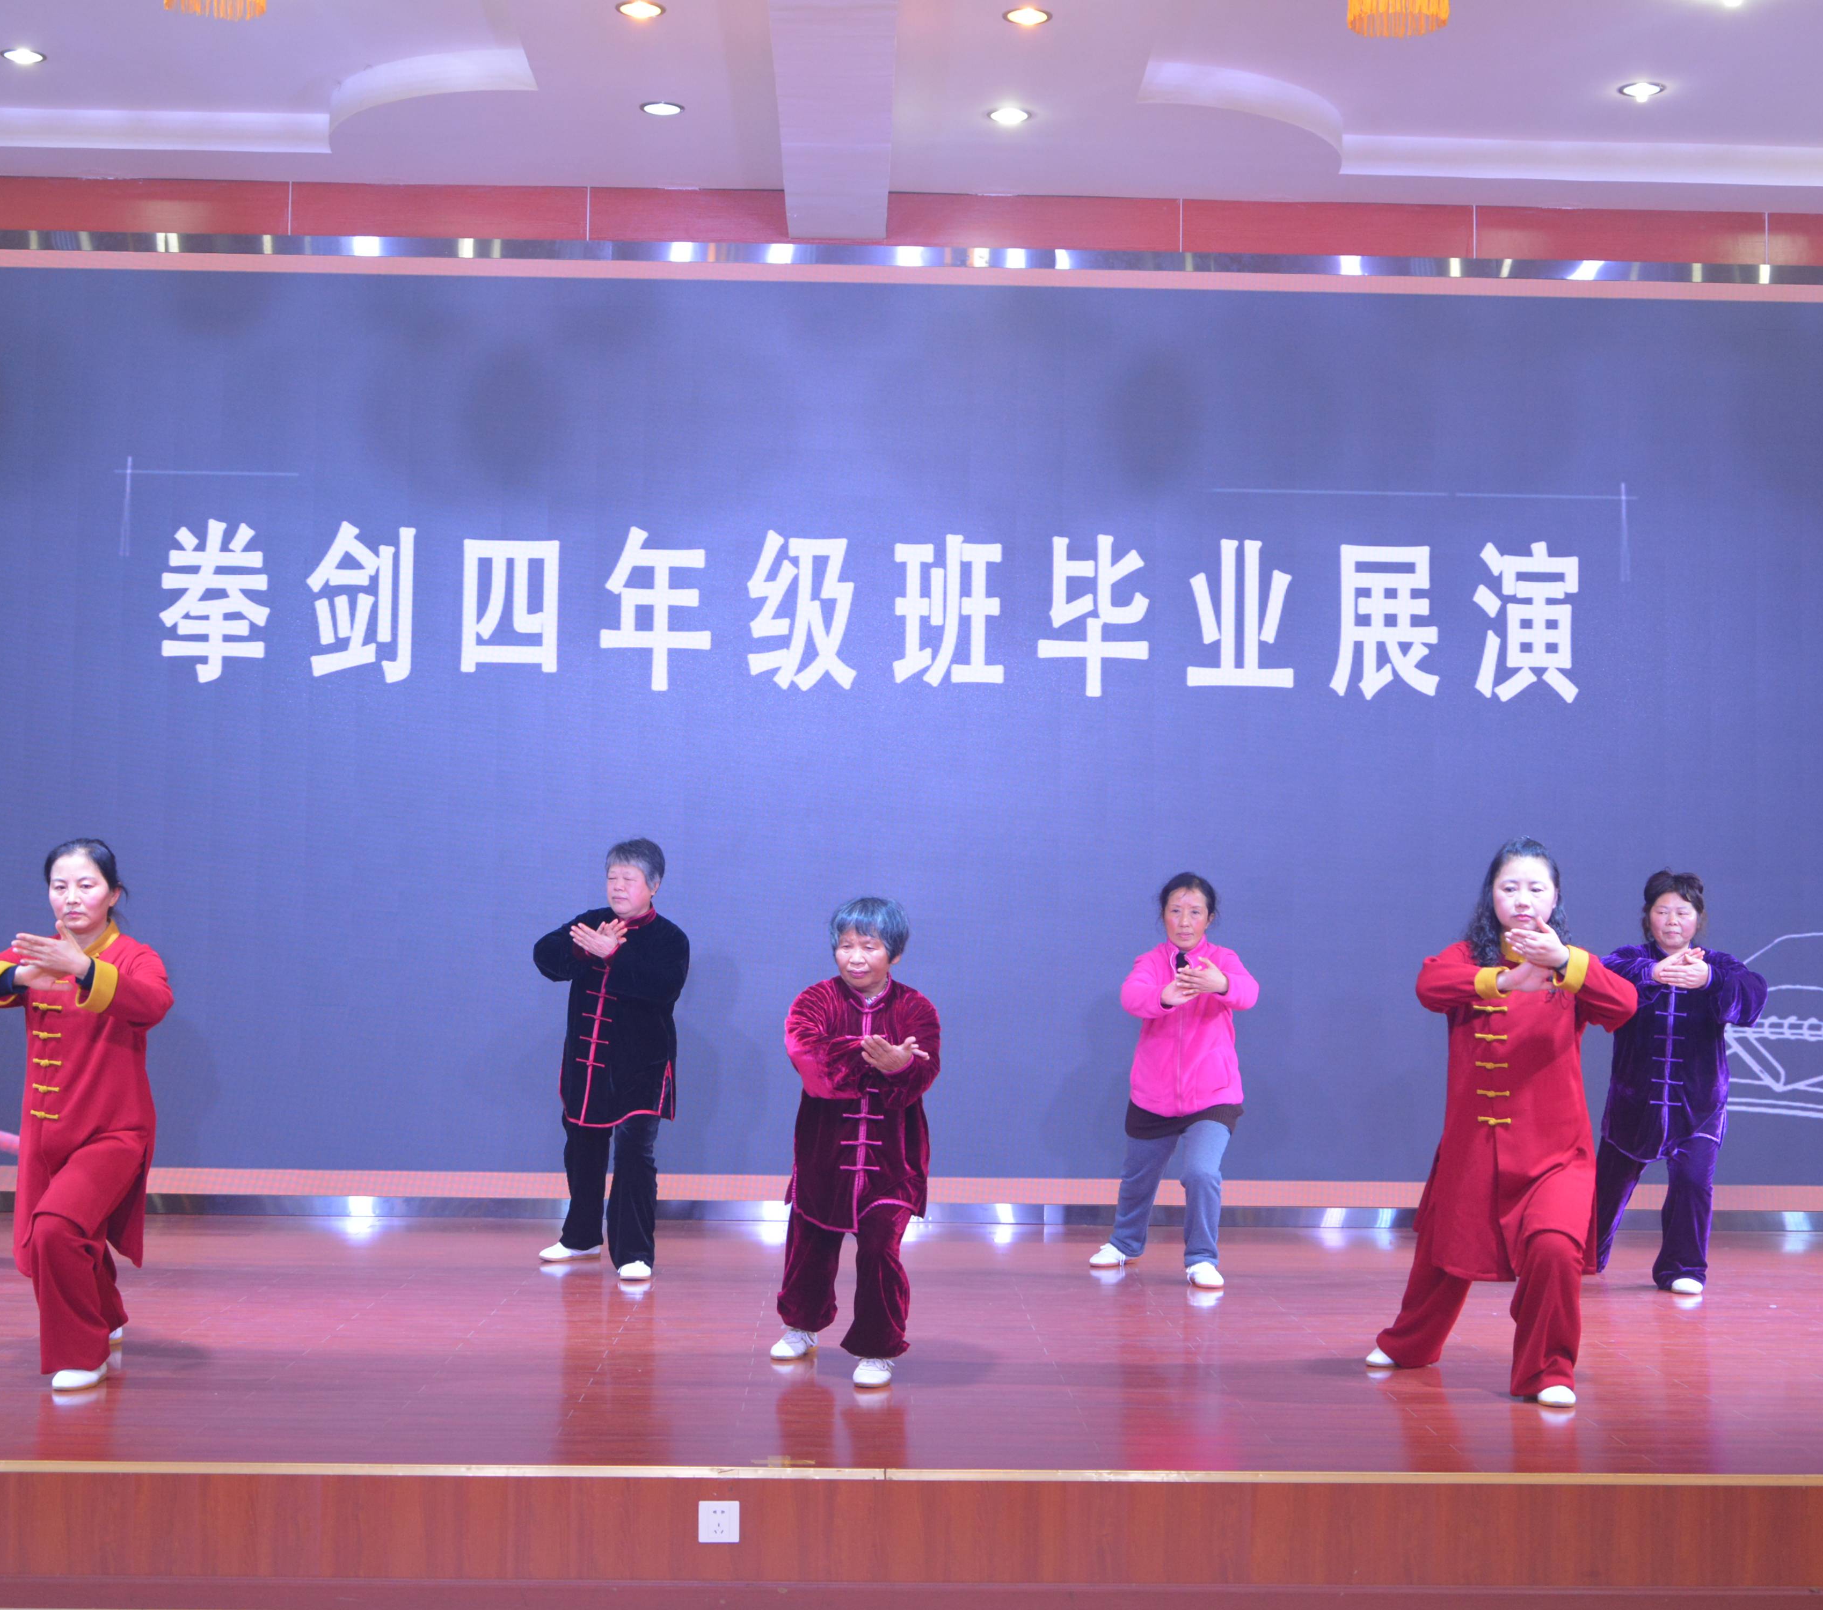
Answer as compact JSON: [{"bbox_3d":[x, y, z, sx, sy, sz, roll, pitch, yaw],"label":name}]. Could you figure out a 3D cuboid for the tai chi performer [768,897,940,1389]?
[{"bbox_3d":[-0.150,0.872,7.507,0.511,1.259,0.793,0,-3,6],"label":"tai chi performer"}]

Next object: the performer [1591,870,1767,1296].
[{"bbox_3d":[2.630,0.947,9.793,0.699,1.444,0.807,0,-3,16],"label":"performer"}]

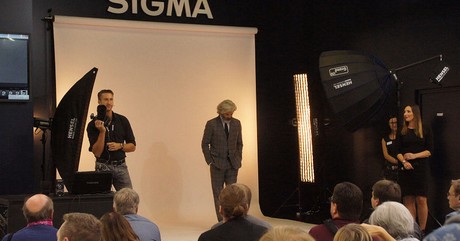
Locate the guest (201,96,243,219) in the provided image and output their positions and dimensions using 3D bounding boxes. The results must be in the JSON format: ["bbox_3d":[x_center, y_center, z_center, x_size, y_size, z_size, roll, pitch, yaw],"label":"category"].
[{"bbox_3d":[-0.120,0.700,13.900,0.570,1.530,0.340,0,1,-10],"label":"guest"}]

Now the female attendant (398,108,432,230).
[{"bbox_3d":[2.500,0.655,12.980,0.460,1.740,0.340,0,1,25],"label":"female attendant"}]

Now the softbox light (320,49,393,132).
[{"bbox_3d":[1.870,-0.490,13.500,0.840,1.200,1.200,-18,-5,16],"label":"softbox light"}]

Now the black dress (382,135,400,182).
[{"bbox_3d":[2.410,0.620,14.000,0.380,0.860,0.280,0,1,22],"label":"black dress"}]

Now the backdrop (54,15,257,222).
[{"bbox_3d":[-1.030,-0.010,14.740,3.480,3.030,0.180,-1,1,-31],"label":"backdrop"}]

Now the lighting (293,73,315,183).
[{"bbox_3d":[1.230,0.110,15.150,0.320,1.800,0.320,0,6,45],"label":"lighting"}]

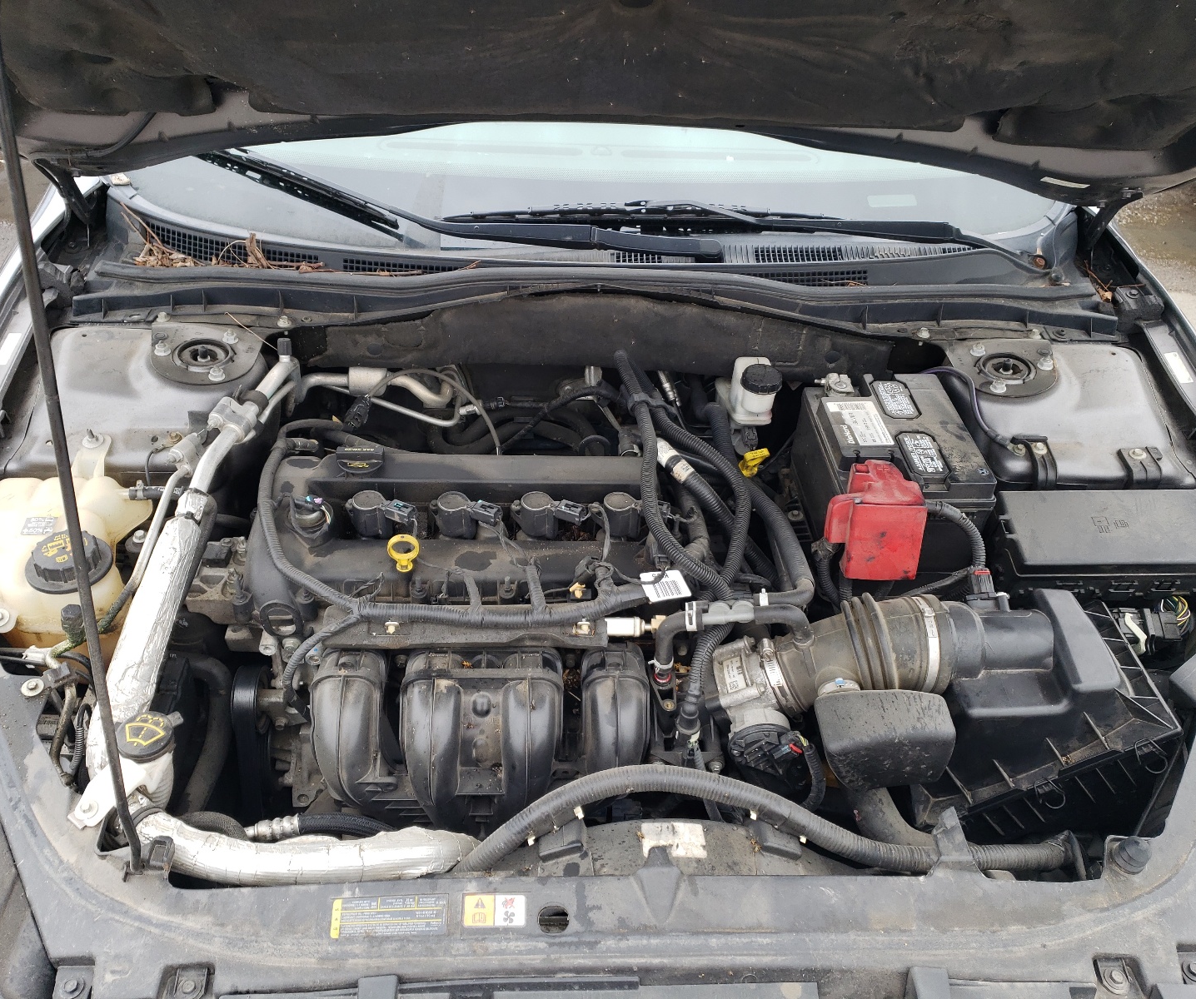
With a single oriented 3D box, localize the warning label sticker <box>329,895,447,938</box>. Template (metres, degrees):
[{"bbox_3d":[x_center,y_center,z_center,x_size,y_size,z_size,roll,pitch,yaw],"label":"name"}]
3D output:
[{"bbox_3d":[-0.168,0.337,0.807,0.092,0.002,0.034,0,39,-4],"label":"warning label sticker"}]

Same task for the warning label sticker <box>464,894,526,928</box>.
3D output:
[{"bbox_3d":[-0.084,0.335,0.815,0.050,0.002,0.027,1,39,-3],"label":"warning label sticker"}]

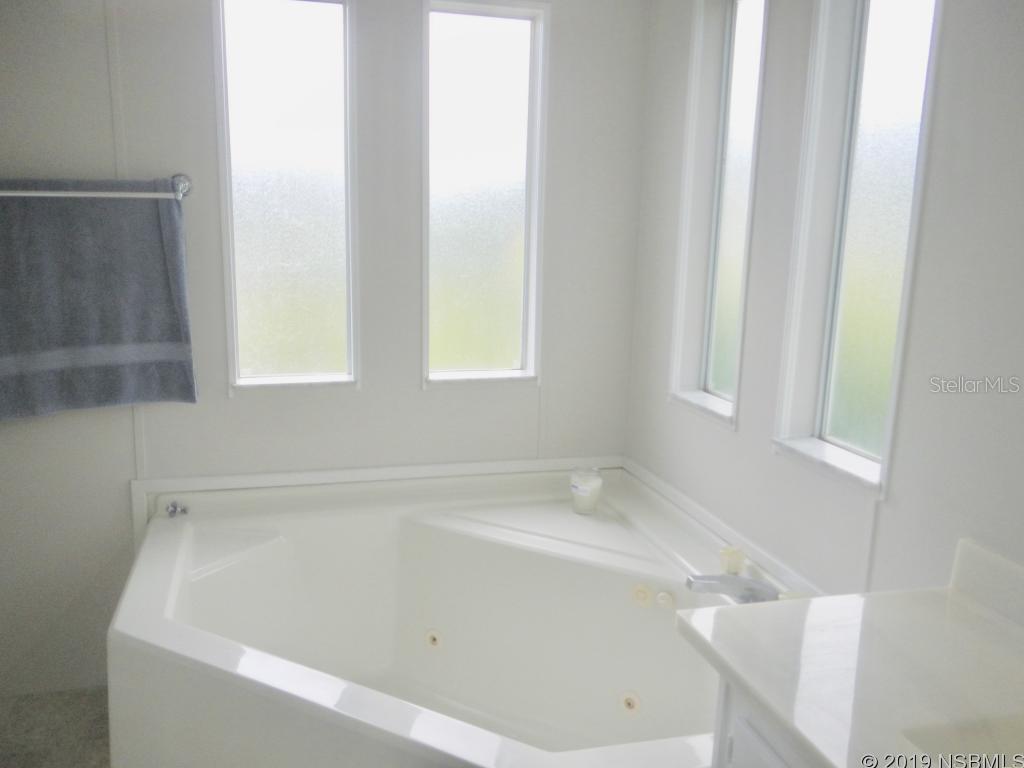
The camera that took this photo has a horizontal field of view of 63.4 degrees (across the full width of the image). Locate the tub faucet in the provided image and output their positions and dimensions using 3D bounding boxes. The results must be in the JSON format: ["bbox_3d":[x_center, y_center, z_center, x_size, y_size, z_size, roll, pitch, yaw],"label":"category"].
[{"bbox_3d":[0.509,0.474,1.928,0.210,0.072,0.052,-2,11,-15],"label":"tub faucet"}]

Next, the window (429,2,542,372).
[{"bbox_3d":[-0.109,-0.584,2.630,0.345,1.100,0.060,-2,11,-15],"label":"window"}]

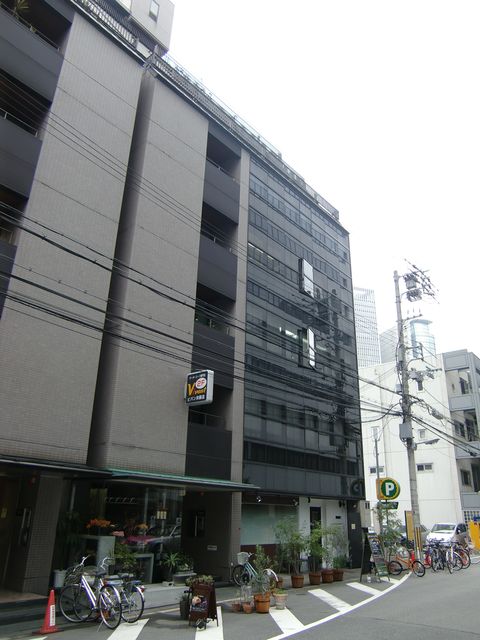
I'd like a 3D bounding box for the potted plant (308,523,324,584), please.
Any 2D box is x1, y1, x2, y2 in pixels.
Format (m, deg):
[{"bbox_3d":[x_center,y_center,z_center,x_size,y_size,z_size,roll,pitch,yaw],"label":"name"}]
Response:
[{"bbox_3d":[2.328,7.343,16.344,0.540,1.776,0.540,1,-21,1],"label":"potted plant"}]

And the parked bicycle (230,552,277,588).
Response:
[{"bbox_3d":[0.403,7.305,15.111,1.690,1.000,0.550,-17,-28,38],"label":"parked bicycle"}]

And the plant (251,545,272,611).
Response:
[{"bbox_3d":[0.497,5.581,11.185,0.460,1.260,0.460,2,-22,1],"label":"plant"}]

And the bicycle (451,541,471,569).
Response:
[{"bbox_3d":[8.820,9.445,20.869,0.550,1.020,1.650,2,-21,-2],"label":"bicycle"}]

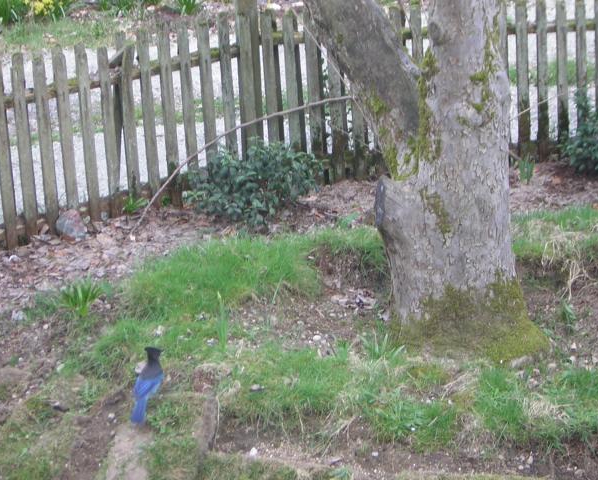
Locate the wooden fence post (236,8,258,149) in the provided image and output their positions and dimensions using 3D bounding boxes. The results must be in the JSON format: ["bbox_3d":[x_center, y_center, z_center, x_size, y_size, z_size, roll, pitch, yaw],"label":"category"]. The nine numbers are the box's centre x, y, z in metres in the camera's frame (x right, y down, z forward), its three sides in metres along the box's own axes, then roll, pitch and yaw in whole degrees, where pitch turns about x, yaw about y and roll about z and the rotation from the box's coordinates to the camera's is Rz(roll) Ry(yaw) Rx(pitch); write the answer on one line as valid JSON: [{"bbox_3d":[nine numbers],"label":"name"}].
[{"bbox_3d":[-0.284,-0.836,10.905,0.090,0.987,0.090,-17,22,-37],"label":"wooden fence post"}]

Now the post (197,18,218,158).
[{"bbox_3d":[-0.481,-0.739,10.720,0.062,0.942,0.030,-17,22,-37],"label":"post"}]

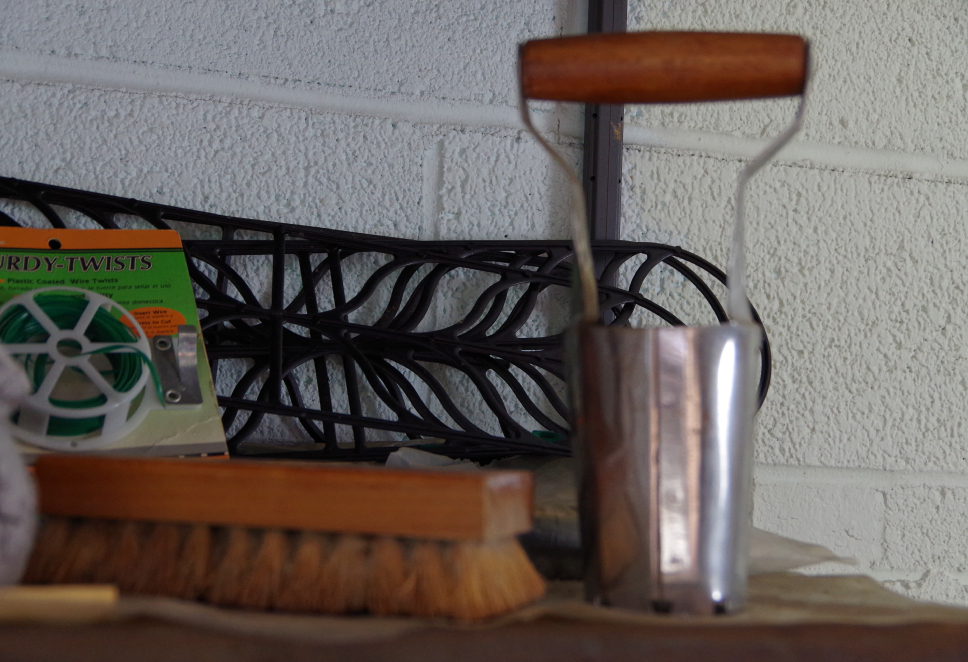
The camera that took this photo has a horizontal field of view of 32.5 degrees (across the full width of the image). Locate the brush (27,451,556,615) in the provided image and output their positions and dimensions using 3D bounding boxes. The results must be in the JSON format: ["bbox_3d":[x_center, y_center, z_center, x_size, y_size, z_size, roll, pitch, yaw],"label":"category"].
[{"bbox_3d":[-0.084,0.079,0.666,0.212,0.053,0.057,0,-2,25],"label":"brush"}]

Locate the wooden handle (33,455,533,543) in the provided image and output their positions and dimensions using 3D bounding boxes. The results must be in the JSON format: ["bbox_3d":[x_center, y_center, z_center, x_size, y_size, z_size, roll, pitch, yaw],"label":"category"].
[{"bbox_3d":[-0.084,0.064,0.666,0.206,0.024,0.045,0,-2,25],"label":"wooden handle"}]

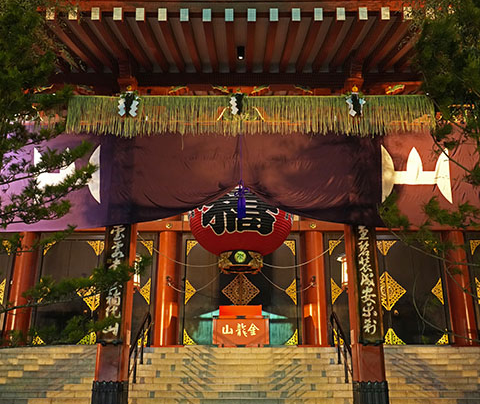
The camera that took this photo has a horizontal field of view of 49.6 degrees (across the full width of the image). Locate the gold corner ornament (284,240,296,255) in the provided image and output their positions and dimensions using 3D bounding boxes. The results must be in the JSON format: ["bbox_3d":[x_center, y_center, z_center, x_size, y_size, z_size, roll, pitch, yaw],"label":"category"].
[{"bbox_3d":[1.977,1.818,20.566,0.514,0.607,0.050,0,-18,0],"label":"gold corner ornament"}]

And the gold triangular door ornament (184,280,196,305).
[{"bbox_3d":[-1.906,3.443,20.025,0.462,0.998,0.050,0,-18,0],"label":"gold triangular door ornament"}]

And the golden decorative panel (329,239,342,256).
[{"bbox_3d":[3.787,1.818,20.566,0.534,0.648,0.050,0,-18,0],"label":"golden decorative panel"}]

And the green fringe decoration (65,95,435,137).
[{"bbox_3d":[0.245,-2.123,12.721,9.025,1.146,0.250,0,-18,0],"label":"green fringe decoration"}]

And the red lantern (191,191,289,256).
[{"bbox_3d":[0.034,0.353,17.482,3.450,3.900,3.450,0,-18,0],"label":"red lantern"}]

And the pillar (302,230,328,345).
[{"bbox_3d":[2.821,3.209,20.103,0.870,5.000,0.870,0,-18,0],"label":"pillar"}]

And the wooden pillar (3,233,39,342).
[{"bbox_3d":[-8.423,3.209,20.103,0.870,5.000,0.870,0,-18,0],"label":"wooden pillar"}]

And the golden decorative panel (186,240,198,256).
[{"bbox_3d":[-1.868,1.827,20.562,0.494,0.627,0.050,0,-18,0],"label":"golden decorative panel"}]

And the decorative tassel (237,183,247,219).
[{"bbox_3d":[0.035,-0.040,12.133,0.257,0.886,0.200,0,-18,0],"label":"decorative tassel"}]

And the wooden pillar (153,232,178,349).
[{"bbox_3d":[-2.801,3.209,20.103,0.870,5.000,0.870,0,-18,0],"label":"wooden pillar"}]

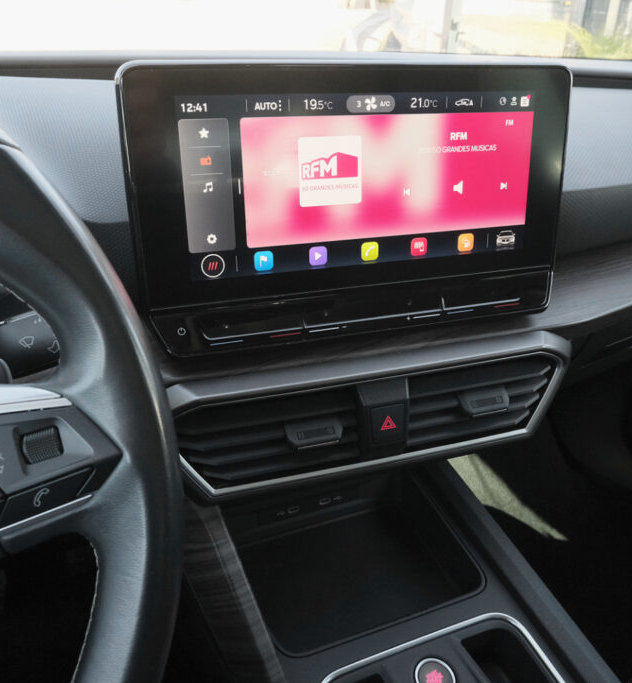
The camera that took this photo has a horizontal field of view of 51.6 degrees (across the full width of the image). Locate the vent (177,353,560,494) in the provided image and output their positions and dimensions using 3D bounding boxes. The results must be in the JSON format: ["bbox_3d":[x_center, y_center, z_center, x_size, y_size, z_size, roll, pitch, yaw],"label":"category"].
[{"bbox_3d":[0.040,0.046,0.450,0.283,0.064,0.040,-8,22,-18],"label":"vent"}]

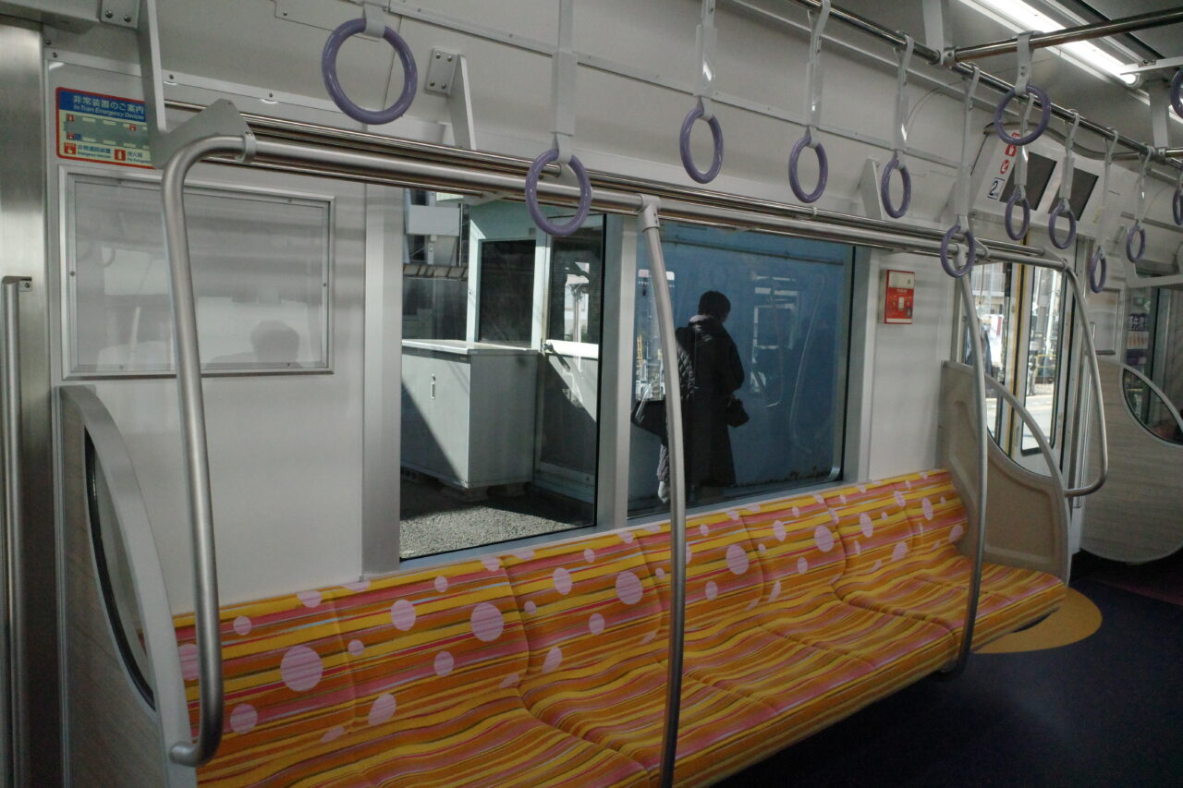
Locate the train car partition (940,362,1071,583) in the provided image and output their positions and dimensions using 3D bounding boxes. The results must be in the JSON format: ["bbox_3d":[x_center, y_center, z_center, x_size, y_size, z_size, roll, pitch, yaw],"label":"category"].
[{"bbox_3d":[1.647,0.389,3.667,0.055,1.000,0.535,-3,7,-43],"label":"train car partition"}]

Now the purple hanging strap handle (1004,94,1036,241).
[{"bbox_3d":[1.077,-0.566,2.297,0.125,0.376,0.044,-3,7,-42],"label":"purple hanging strap handle"}]

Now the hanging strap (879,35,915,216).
[{"bbox_3d":[0.662,-0.572,1.972,0.127,0.386,0.044,-3,7,-43],"label":"hanging strap"}]

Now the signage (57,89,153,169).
[{"bbox_3d":[-0.841,-0.463,1.612,0.170,0.115,0.005,-3,7,-43],"label":"signage"}]

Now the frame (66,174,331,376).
[{"bbox_3d":[-0.718,-0.215,1.745,0.510,0.366,0.020,-3,7,-43],"label":"frame"}]

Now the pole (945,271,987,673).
[{"bbox_3d":[1.149,0.236,2.833,0.044,1.315,0.148,-3,7,-43],"label":"pole"}]

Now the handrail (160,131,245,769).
[{"bbox_3d":[-0.491,0.086,1.248,0.130,0.895,0.190,-3,7,-43],"label":"handrail"}]

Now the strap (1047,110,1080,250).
[{"bbox_3d":[1.345,-0.608,2.605,0.127,0.389,0.044,-3,7,-43],"label":"strap"}]

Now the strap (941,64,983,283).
[{"bbox_3d":[0.882,-0.528,2.183,0.127,0.499,0.044,-3,7,-43],"label":"strap"}]

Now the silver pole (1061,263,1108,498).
[{"bbox_3d":[1.821,-0.038,3.388,0.125,0.890,0.195,-3,7,-43],"label":"silver pole"}]

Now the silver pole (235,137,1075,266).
[{"bbox_3d":[0.600,-0.414,2.317,2.980,0.034,0.034,-3,7,-43],"label":"silver pole"}]

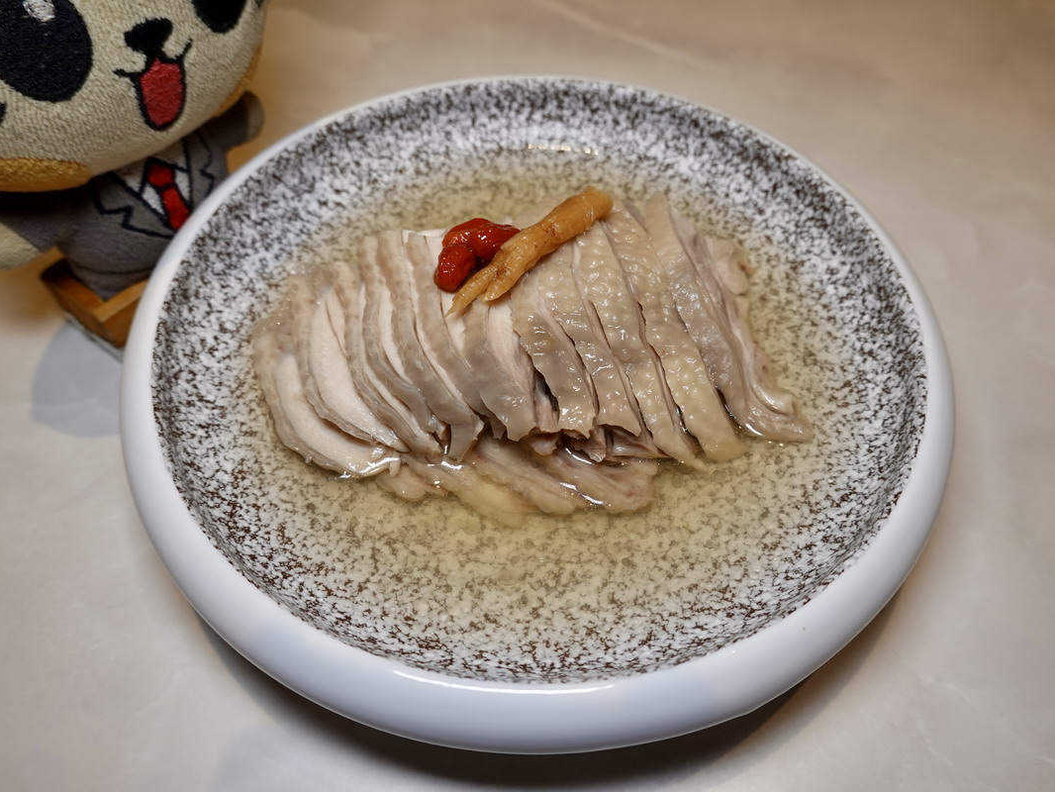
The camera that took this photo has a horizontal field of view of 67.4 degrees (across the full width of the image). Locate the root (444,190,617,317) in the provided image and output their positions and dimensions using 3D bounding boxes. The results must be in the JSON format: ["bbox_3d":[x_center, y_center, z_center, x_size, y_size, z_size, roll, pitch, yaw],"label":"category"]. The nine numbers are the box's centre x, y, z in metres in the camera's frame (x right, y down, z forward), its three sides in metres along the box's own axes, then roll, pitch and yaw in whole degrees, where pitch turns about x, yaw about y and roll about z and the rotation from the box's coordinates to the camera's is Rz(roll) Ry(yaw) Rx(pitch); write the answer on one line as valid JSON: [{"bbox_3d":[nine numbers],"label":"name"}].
[{"bbox_3d":[0.001,-0.047,0.256,0.014,0.011,0.073,38,64,23],"label":"root"}]

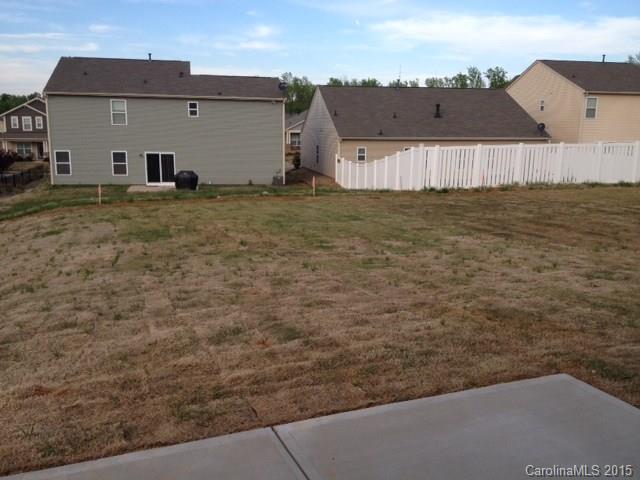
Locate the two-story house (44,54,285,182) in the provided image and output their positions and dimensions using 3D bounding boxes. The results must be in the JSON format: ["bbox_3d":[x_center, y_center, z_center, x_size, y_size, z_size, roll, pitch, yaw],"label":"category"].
[{"bbox_3d":[-11.191,-9.118,48.982,15.500,8.690,12.970,-1,10,-11],"label":"two-story house"}]

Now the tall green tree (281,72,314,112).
[{"bbox_3d":[-3.684,-20.894,109.207,7.000,14.000,7.000,-1,10,-11],"label":"tall green tree"}]

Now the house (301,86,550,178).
[{"bbox_3d":[7.239,-8.697,51.518,15.240,6.690,15.650,-1,10,-11],"label":"house"}]

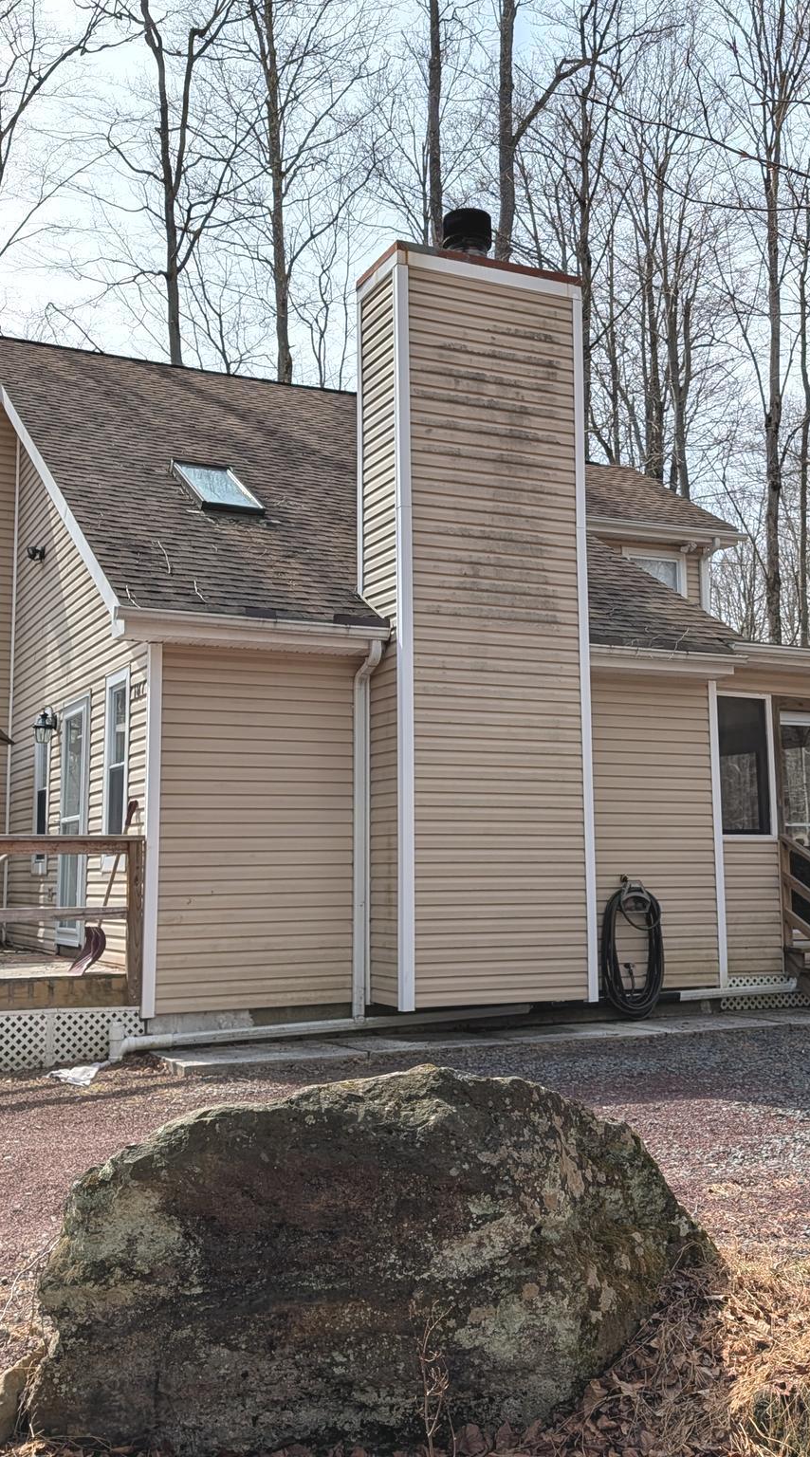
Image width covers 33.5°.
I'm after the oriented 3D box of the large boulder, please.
[{"bbox_3d":[-0.049,1.442,3.894,1.980,0.960,0.950,0,-6,0],"label":"large boulder"}]

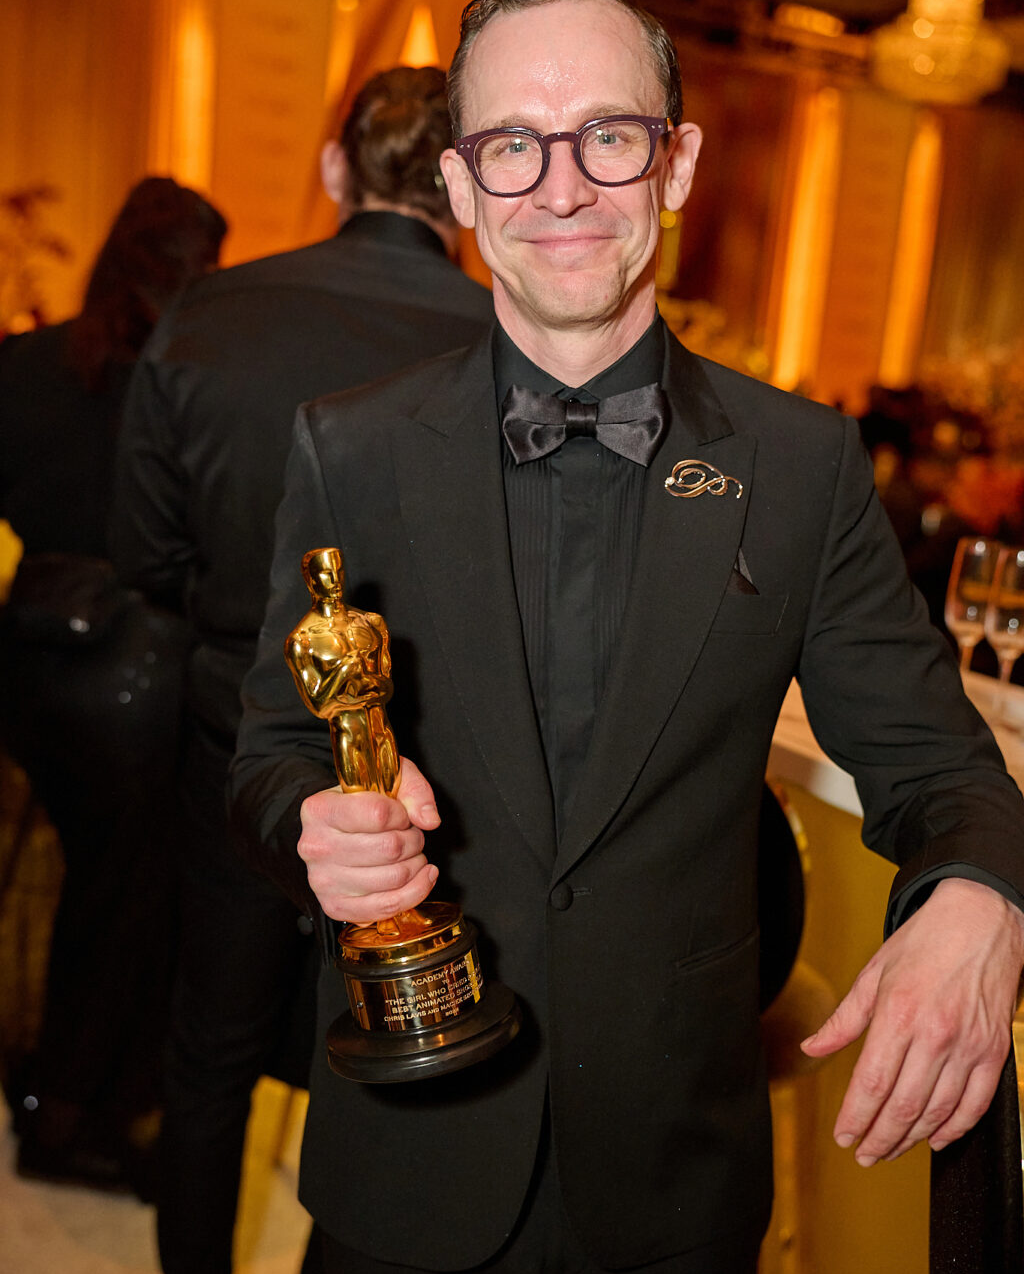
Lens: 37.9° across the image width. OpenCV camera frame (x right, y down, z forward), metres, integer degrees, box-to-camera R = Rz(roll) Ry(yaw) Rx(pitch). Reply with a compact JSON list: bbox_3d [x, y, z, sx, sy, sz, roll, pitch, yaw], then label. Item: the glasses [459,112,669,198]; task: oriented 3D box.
[{"bbox_3d":[0.040,-0.340,1.070,0.142,0.046,0.145,-3,14,6],"label":"glasses"}]

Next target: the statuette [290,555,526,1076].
[{"bbox_3d":[-0.091,0.111,0.996,0.133,0.343,0.133,-16,9,-31],"label":"statuette"}]

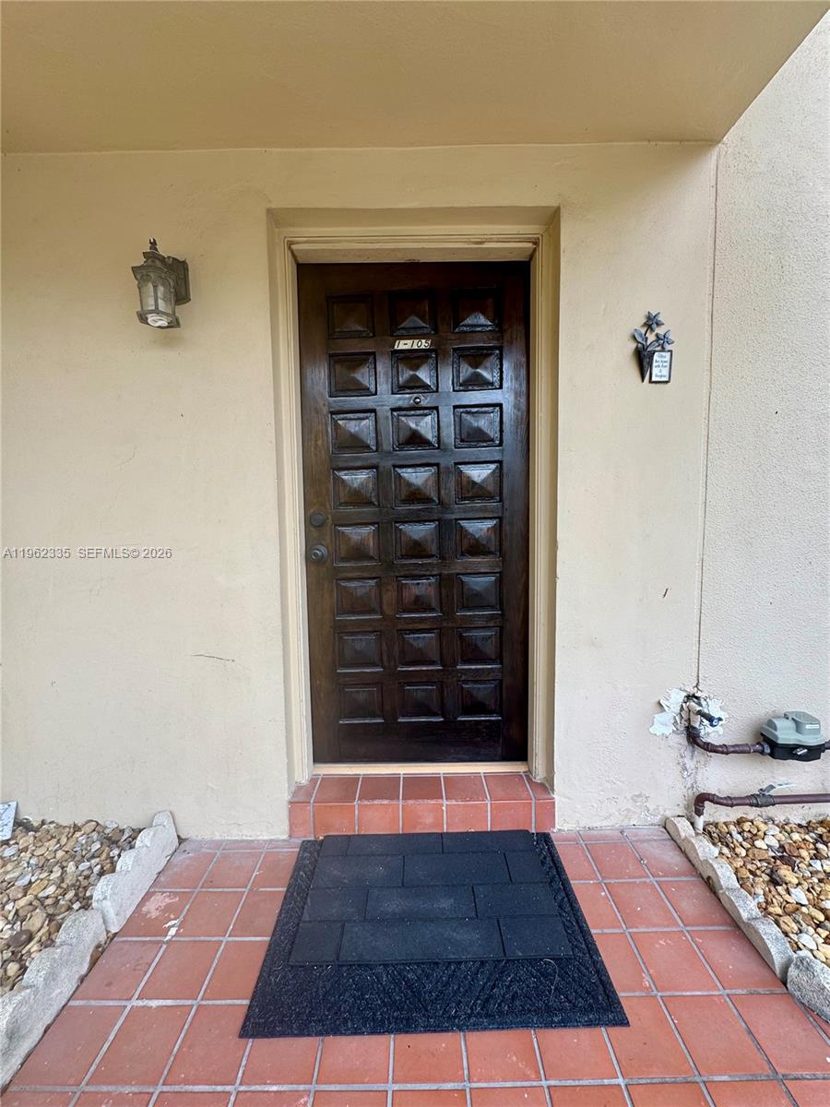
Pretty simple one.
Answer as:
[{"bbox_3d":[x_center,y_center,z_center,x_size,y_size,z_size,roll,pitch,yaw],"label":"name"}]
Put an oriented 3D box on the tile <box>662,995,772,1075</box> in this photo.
[{"bbox_3d":[0.686,1.107,1.033,0.154,0.014,0.156,-1,5,0],"label":"tile"}]

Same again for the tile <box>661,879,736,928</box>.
[{"bbox_3d":[0.851,1.071,1.364,0.153,0.013,0.155,-1,6,0],"label":"tile"}]

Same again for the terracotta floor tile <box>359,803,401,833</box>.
[{"bbox_3d":[-0.134,0.997,1.685,0.154,0.121,0.012,-1,5,0],"label":"terracotta floor tile"}]

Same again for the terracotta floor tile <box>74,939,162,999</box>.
[{"bbox_3d":[-0.809,1.157,1.236,0.156,0.014,0.159,-2,6,0],"label":"terracotta floor tile"}]

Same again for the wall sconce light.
[{"bbox_3d":[-0.812,-0.865,1.430,0.144,0.248,0.175,-1,5,0],"label":"wall sconce light"}]

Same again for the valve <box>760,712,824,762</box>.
[{"bbox_3d":[1.303,0.637,1.560,0.157,0.123,0.100,-1,5,0],"label":"valve"}]

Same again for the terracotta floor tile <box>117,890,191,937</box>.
[{"bbox_3d":[-0.809,1.139,1.405,0.156,0.014,0.159,-2,6,0],"label":"terracotta floor tile"}]

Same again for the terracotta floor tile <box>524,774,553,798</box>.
[{"bbox_3d":[0.492,0.920,1.767,0.075,0.014,0.166,-2,6,0],"label":"terracotta floor tile"}]

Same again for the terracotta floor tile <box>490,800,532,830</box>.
[{"bbox_3d":[0.358,0.980,1.671,0.153,0.132,0.013,-1,6,0],"label":"terracotta floor tile"}]

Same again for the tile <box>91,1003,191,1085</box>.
[{"bbox_3d":[-0.626,1.140,1.037,0.153,0.013,0.155,-1,6,0],"label":"tile"}]

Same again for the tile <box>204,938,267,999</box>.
[{"bbox_3d":[-0.474,1.148,1.233,0.156,0.014,0.159,-2,6,0],"label":"tile"}]

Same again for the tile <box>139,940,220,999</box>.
[{"bbox_3d":[-0.625,1.123,1.204,0.153,0.013,0.155,-1,6,0],"label":"tile"}]

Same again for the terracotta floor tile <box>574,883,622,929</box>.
[{"bbox_3d":[0.535,1.102,1.394,0.156,0.014,0.159,-2,6,0],"label":"terracotta floor tile"}]

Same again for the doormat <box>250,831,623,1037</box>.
[{"bbox_3d":[0.045,1.074,1.351,0.914,0.022,0.620,-1,6,0],"label":"doormat"}]

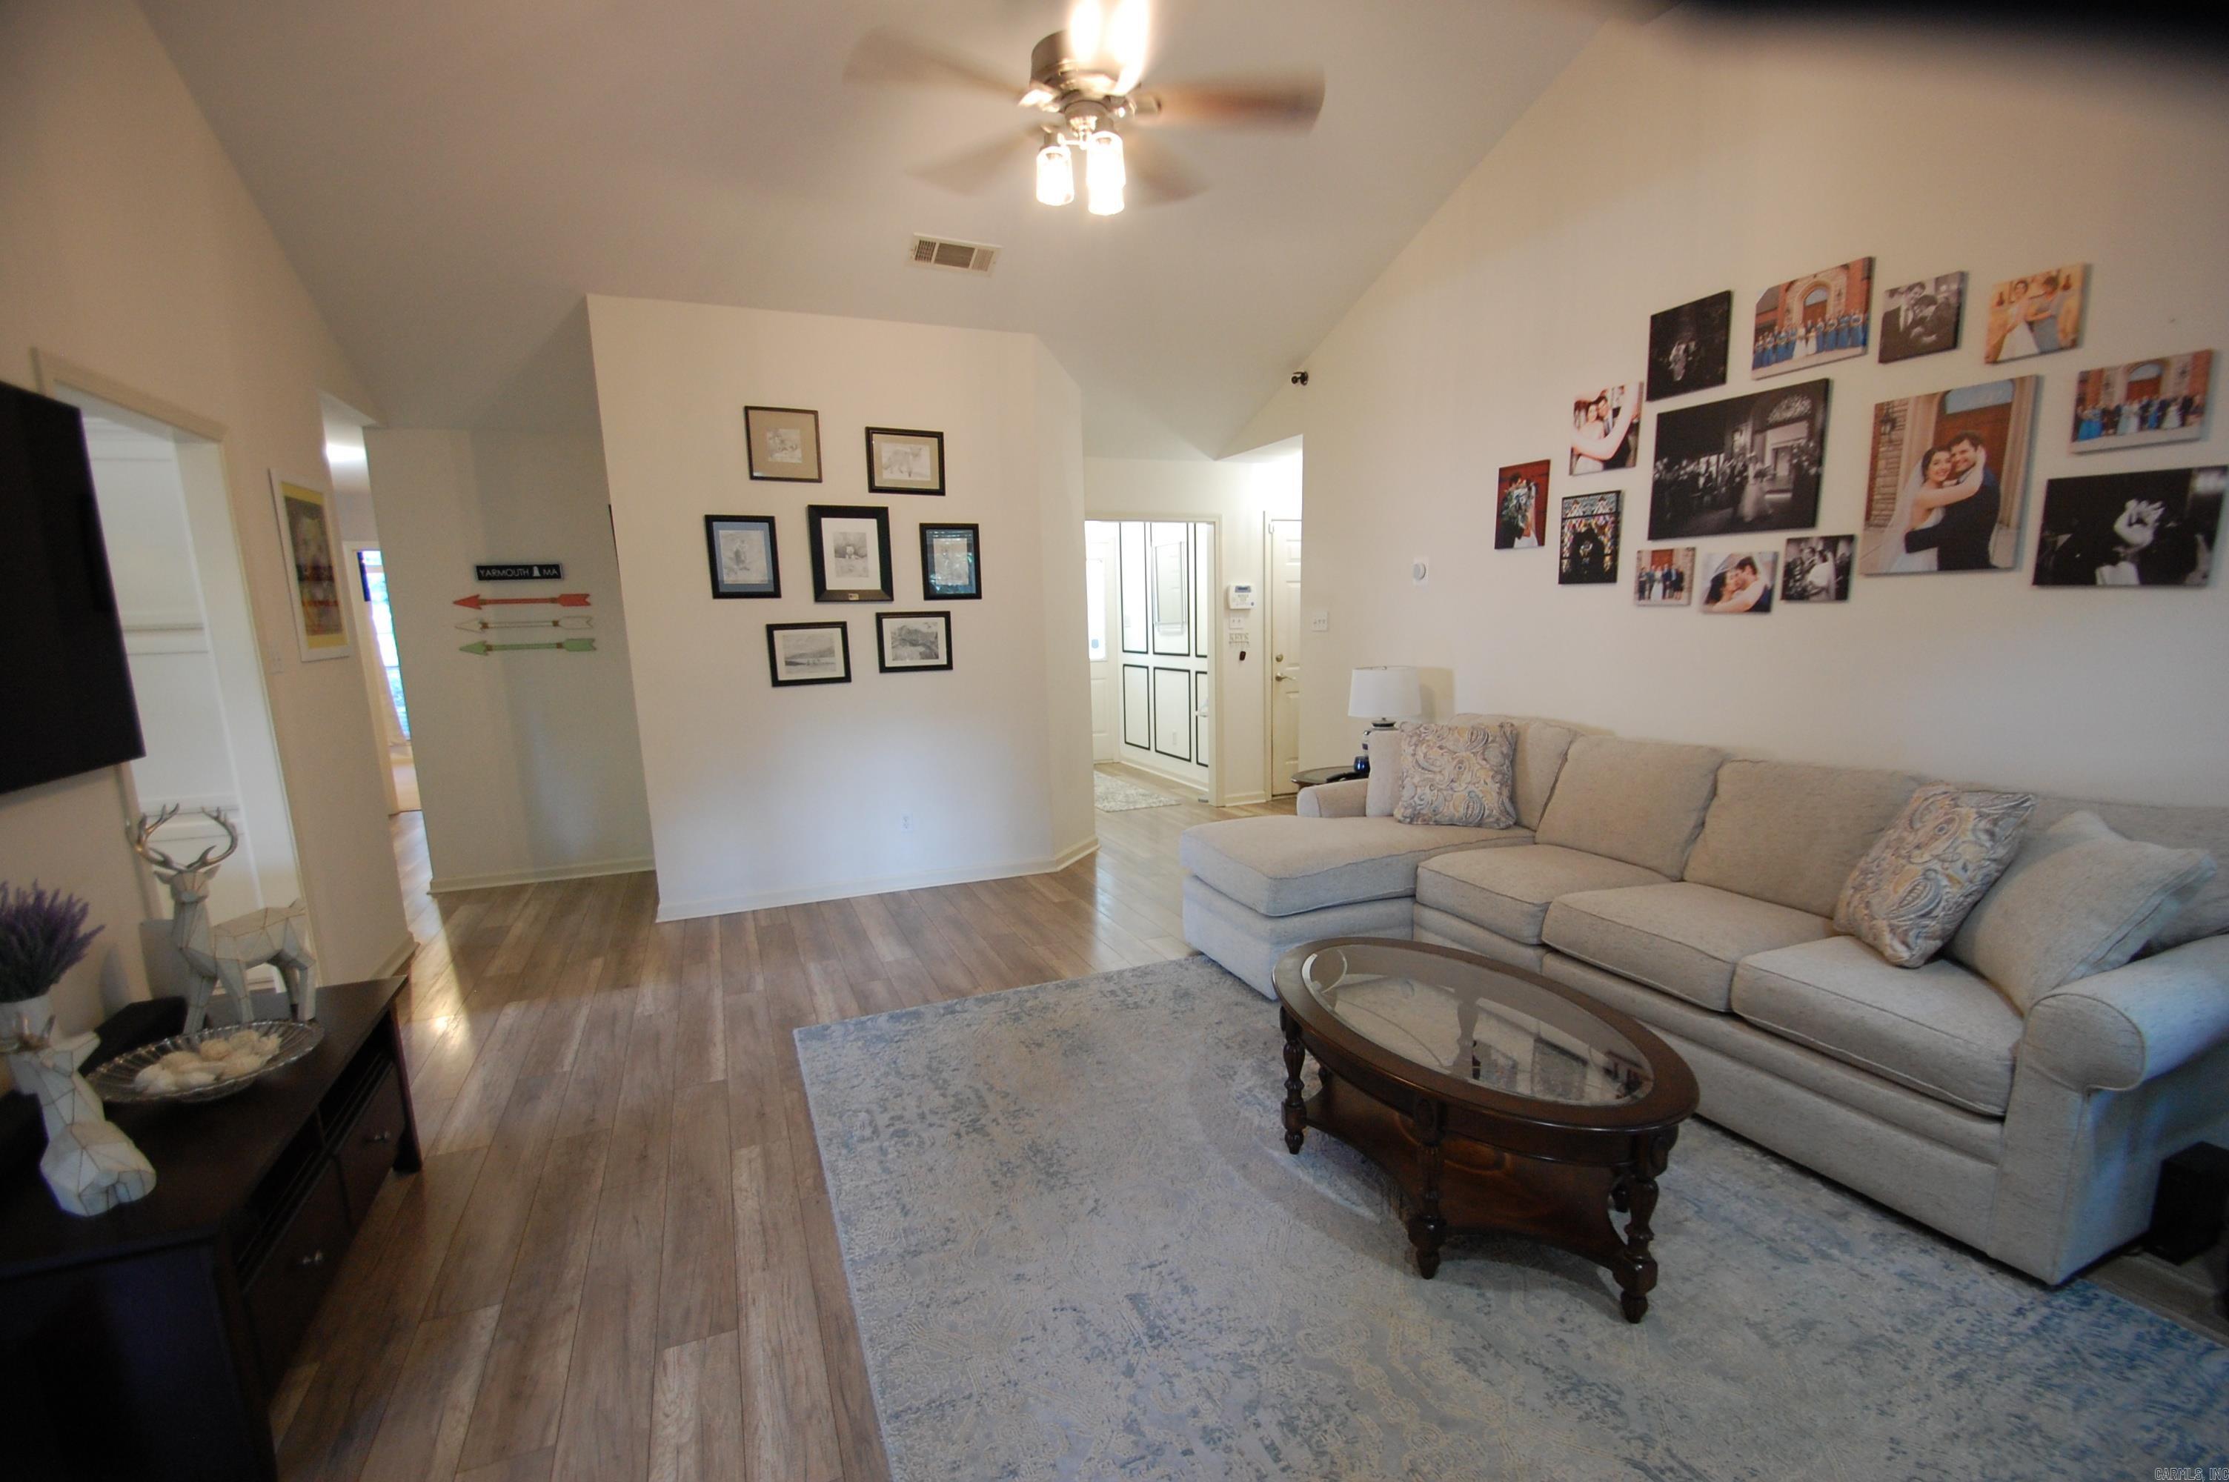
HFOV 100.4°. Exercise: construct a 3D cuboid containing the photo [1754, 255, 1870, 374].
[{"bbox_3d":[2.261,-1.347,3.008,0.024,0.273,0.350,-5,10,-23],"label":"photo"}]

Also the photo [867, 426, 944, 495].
[{"bbox_3d":[-1.030,-1.375,4.596,0.372,0.304,0.022,-5,9,-18],"label":"photo"}]

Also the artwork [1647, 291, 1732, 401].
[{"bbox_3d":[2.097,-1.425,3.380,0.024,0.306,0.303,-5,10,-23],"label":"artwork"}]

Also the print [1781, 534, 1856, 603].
[{"bbox_3d":[2.338,-0.568,3.077,0.025,0.206,0.205,-6,10,-23],"label":"print"}]

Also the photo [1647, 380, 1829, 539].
[{"bbox_3d":[2.203,-0.973,3.301,0.025,0.467,0.596,-6,10,-23],"label":"photo"}]

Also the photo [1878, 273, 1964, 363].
[{"bbox_3d":[2.406,-1.253,2.760,0.025,0.210,0.203,-6,10,-23],"label":"photo"}]

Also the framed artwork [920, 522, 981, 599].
[{"bbox_3d":[-0.851,-0.932,4.854,0.302,0.385,0.022,-5,10,-20],"label":"framed artwork"}]

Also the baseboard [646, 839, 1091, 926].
[{"bbox_3d":[-1.170,0.745,5.155,2.460,0.080,0.419,-5,10,-20],"label":"baseboard"}]

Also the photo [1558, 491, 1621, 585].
[{"bbox_3d":[1.982,-0.836,3.853,0.025,0.364,0.279,-6,10,-23],"label":"photo"}]

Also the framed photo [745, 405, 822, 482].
[{"bbox_3d":[-1.596,-1.427,4.493,0.330,0.337,0.022,-5,10,-20],"label":"framed photo"}]

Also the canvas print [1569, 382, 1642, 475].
[{"bbox_3d":[1.987,-1.253,3.744,0.025,0.327,0.310,-6,10,-23],"label":"canvas print"}]

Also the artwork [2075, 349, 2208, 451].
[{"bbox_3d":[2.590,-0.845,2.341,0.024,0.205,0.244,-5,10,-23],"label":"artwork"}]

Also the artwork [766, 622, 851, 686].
[{"bbox_3d":[-1.500,-0.427,4.572,0.370,0.300,0.022,-5,9,-18],"label":"artwork"}]

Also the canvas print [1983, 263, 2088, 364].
[{"bbox_3d":[2.514,-1.157,2.527,0.025,0.210,0.203,-6,10,-23],"label":"canvas print"}]

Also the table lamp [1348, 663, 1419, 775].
[{"bbox_3d":[1.346,-0.098,4.582,0.365,0.540,0.365,-5,10,-23],"label":"table lamp"}]

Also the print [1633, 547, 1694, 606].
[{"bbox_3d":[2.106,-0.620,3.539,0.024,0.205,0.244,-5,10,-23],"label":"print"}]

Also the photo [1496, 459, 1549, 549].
[{"bbox_3d":[1.820,-1.038,4.121,0.024,0.357,0.279,-5,10,-23],"label":"photo"}]

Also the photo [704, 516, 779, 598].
[{"bbox_3d":[-1.792,-0.886,4.496,0.309,0.393,0.022,-5,10,-20],"label":"photo"}]

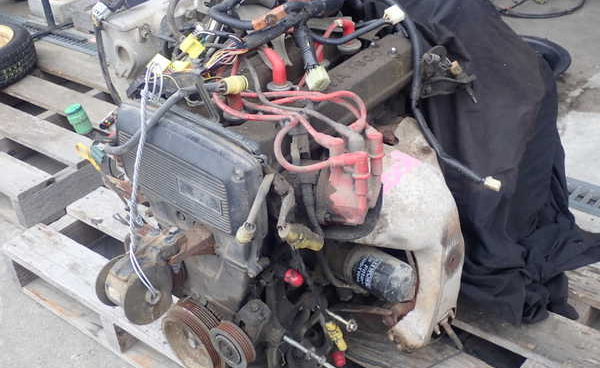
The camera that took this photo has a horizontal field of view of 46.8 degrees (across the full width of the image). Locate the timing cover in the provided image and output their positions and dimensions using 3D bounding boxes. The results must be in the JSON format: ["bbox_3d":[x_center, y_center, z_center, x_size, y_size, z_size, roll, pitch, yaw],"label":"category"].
[{"bbox_3d":[-0.153,-0.023,0.992,0.250,0.128,0.052,24,44,30],"label":"timing cover"}]

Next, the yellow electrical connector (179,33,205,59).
[{"bbox_3d":[-0.178,-0.226,1.140,0.034,0.020,0.030,32,60,30],"label":"yellow electrical connector"}]

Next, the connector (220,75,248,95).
[{"bbox_3d":[-0.098,-0.148,1.040,0.040,0.028,0.028,-11,35,-16],"label":"connector"}]

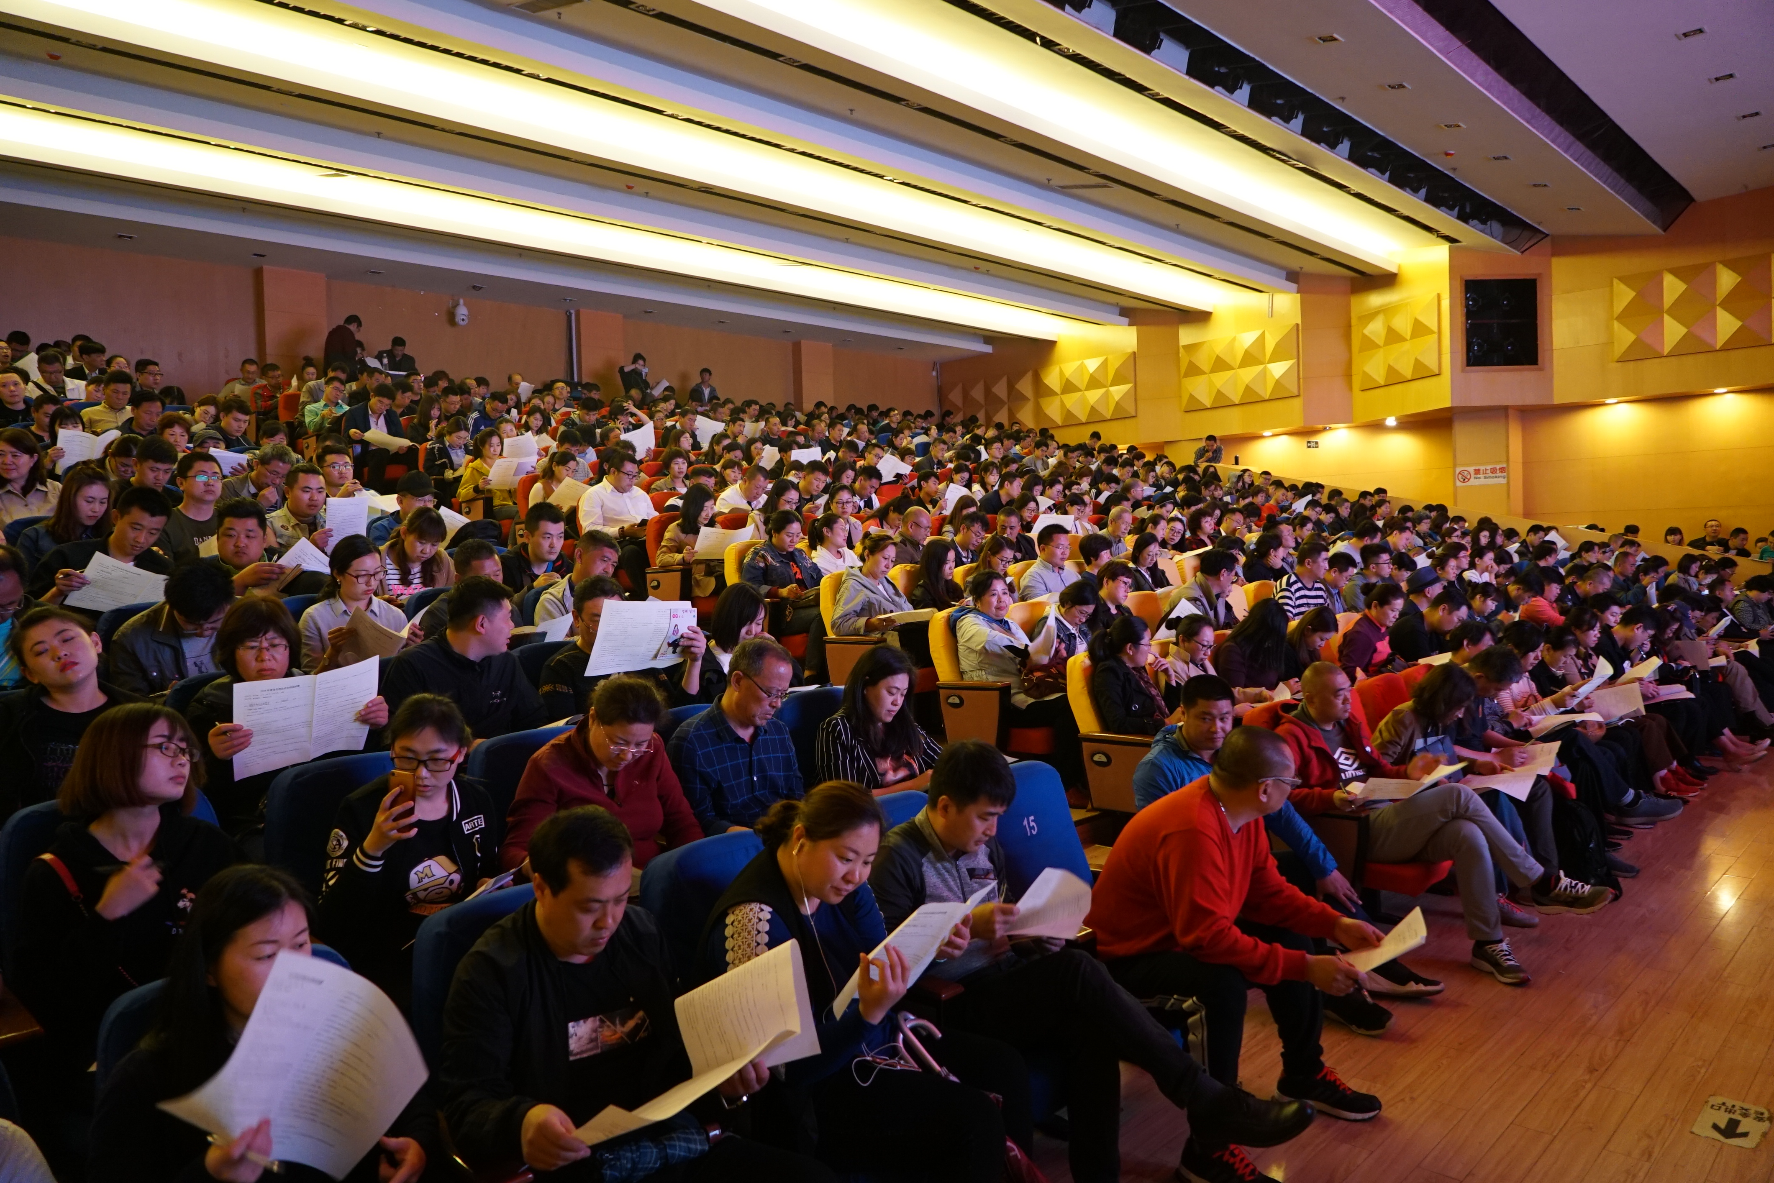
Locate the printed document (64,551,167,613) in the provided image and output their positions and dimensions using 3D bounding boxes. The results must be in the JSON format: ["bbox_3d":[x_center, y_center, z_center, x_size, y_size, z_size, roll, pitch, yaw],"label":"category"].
[{"bbox_3d":[-3.020,0.011,4.761,0.420,0.290,0.030,28,20,-29],"label":"printed document"}]

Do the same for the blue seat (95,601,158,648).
[{"bbox_3d":[-2.353,0.541,4.002,0.620,0.960,0.520,0,3,45],"label":"blue seat"}]

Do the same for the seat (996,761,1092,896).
[{"bbox_3d":[0.594,1.079,3.760,0.640,1.000,0.560,0,3,44],"label":"seat"}]

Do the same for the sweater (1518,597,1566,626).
[{"bbox_3d":[5.700,0.268,10.255,0.420,0.520,0.480,0,3,44],"label":"sweater"}]

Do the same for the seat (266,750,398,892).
[{"bbox_3d":[-1.310,0.968,3.163,0.640,1.000,0.560,0,3,44],"label":"seat"}]

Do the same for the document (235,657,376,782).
[{"bbox_3d":[-1.469,0.322,2.990,0.375,0.285,0.060,-4,32,-41],"label":"document"}]

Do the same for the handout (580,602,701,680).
[{"bbox_3d":[-0.920,0.179,4.425,0.030,0.297,0.420,16,9,43],"label":"handout"}]

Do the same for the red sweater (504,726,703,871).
[{"bbox_3d":[-0.817,0.692,3.510,0.500,0.560,0.390,-3,3,-38],"label":"red sweater"}]

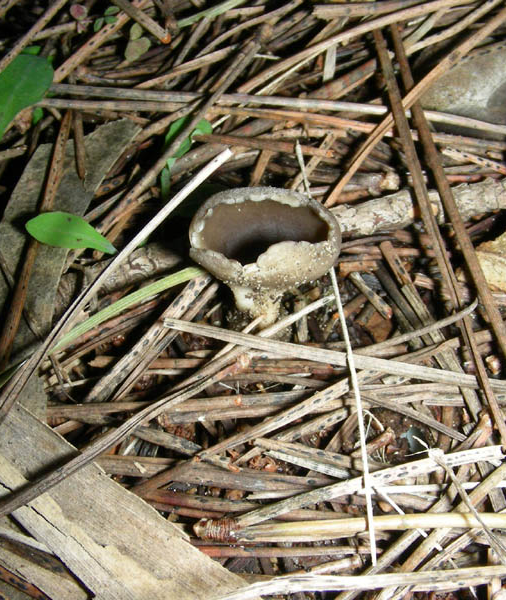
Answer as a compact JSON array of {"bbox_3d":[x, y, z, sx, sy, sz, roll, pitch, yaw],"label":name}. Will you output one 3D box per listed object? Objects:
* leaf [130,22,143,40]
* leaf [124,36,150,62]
[{"bbox_3d":[-0.037,-0.085,0.277,0.004,0.001,0.007,21,68,6],"label":"leaf"},{"bbox_3d":[-0.036,-0.078,0.272,0.006,0.002,0.011,32,70,9],"label":"leaf"}]

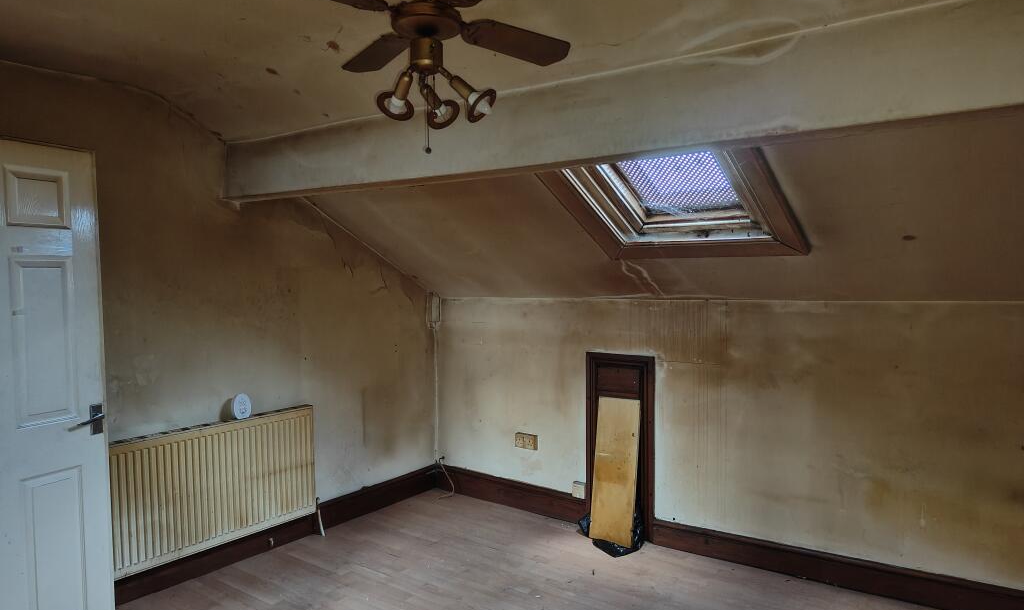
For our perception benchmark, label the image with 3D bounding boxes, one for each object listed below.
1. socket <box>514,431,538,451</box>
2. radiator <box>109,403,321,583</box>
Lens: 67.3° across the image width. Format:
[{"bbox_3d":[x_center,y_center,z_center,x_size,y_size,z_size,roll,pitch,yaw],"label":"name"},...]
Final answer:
[{"bbox_3d":[0.093,0.835,4.703,0.147,0.087,0.032,1,4,39],"label":"socket"},{"bbox_3d":[-1.506,0.909,3.873,0.080,0.600,1.220,1,4,36],"label":"radiator"}]

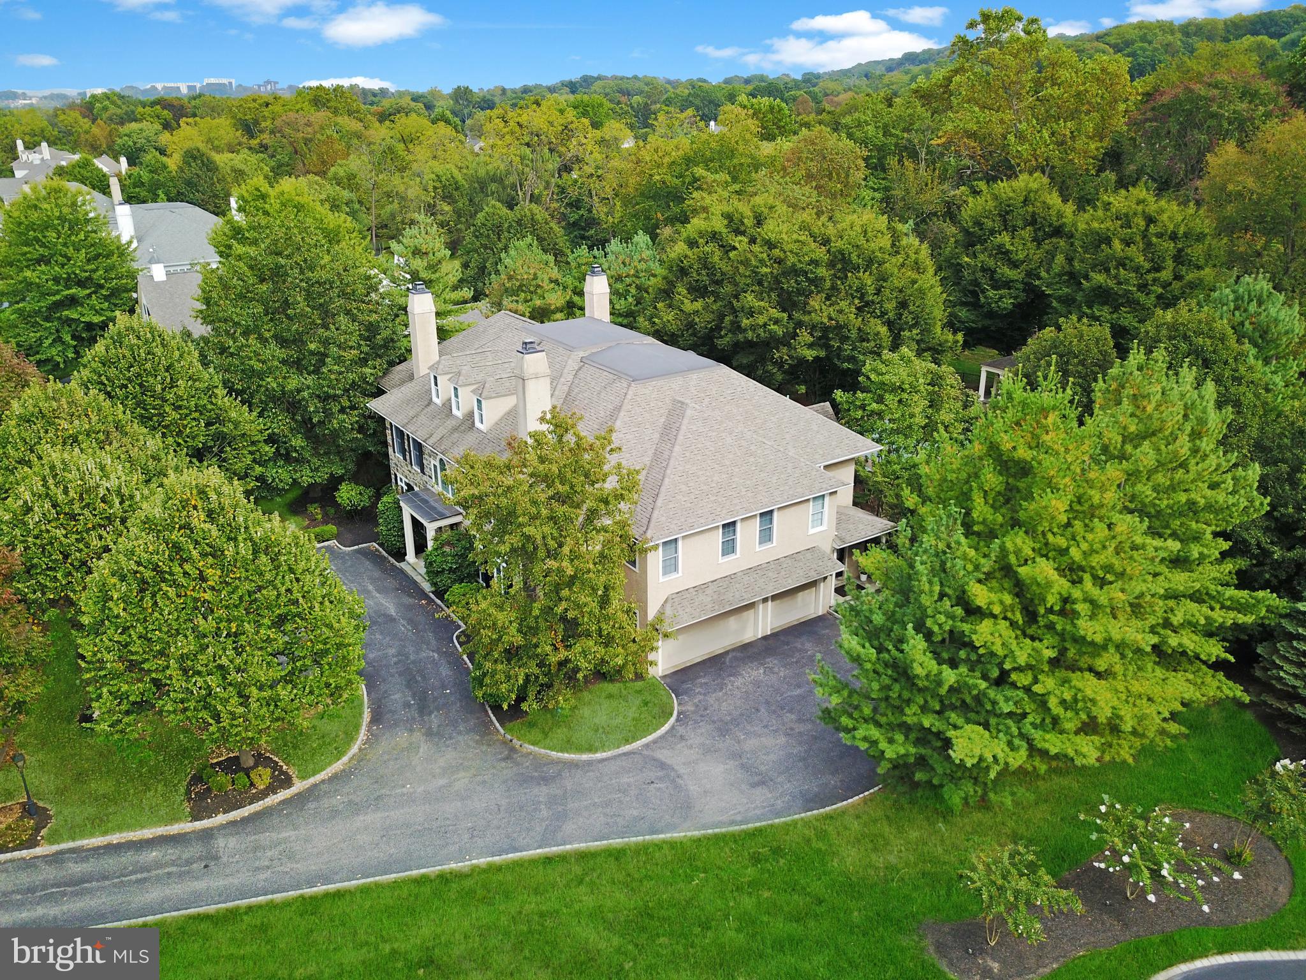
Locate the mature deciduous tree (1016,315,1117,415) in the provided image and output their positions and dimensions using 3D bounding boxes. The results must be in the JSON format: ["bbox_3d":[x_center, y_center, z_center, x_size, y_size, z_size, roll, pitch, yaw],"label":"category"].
[{"bbox_3d":[27.832,-7.715,65.685,6.370,7.550,6.370,0,22,0],"label":"mature deciduous tree"}]

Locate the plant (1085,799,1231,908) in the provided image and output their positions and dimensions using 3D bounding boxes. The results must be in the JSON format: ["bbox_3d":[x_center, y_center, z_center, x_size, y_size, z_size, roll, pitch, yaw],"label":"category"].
[{"bbox_3d":[14.161,10.408,27.889,3.720,2.690,3.430,0,22,0],"label":"plant"}]

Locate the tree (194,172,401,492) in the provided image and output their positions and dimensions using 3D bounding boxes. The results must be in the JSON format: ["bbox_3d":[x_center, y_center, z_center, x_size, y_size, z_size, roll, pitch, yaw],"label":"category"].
[{"bbox_3d":[-19.698,-8.765,55.721,11.170,17.050,11.170,0,22,0],"label":"tree"}]

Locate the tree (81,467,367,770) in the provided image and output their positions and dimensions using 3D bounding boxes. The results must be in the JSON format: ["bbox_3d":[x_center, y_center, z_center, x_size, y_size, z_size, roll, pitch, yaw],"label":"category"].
[{"bbox_3d":[-13.970,4.611,32.727,8.558,11.030,8.558,0,22,0],"label":"tree"}]

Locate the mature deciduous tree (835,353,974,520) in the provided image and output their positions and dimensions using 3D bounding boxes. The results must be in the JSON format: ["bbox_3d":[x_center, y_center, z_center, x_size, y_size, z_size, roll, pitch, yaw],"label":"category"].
[{"bbox_3d":[13.753,-3.088,54.304,7.396,9.460,7.396,0,22,0],"label":"mature deciduous tree"}]

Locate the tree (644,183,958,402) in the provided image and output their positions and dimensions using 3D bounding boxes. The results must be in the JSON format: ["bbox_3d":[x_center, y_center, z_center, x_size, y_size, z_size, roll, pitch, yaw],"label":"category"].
[{"bbox_3d":[10.898,-14.293,73.699,22.222,16.078,19.556,0,22,0],"label":"tree"}]

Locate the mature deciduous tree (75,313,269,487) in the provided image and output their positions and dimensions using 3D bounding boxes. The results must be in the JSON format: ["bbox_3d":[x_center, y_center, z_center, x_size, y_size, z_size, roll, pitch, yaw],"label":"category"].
[{"bbox_3d":[-24.010,-3.206,49.528,8.820,11.470,8.820,0,22,0],"label":"mature deciduous tree"}]

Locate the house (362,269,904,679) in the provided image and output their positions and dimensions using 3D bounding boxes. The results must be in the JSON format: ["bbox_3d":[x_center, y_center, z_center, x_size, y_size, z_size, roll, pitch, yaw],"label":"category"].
[{"bbox_3d":[-2.201,-3.217,50.959,21.007,12.188,26.259,-14,26,-32],"label":"house"}]

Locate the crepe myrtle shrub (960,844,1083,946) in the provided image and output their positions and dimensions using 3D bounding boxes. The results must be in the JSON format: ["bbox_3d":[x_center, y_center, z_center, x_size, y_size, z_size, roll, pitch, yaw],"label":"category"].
[{"bbox_3d":[9.653,11.115,26.167,3.040,2.690,2.940,0,22,0],"label":"crepe myrtle shrub"}]

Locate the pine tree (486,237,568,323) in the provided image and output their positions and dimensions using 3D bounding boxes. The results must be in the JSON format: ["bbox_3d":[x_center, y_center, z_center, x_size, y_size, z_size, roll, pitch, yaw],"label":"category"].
[{"bbox_3d":[-9.016,-11.288,68.457,6.170,12.050,6.170,0,22,0],"label":"pine tree"}]

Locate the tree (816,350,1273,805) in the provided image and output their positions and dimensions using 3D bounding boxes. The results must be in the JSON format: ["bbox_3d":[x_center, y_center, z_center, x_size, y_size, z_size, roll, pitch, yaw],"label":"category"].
[{"bbox_3d":[13.426,2.180,33.942,15.190,13.330,10.780,0,22,0],"label":"tree"}]

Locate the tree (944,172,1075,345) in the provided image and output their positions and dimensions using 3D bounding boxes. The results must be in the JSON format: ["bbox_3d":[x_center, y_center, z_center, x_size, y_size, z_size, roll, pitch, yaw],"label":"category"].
[{"bbox_3d":[32.457,-20.688,90.128,11.085,15.873,11.085,0,22,0],"label":"tree"}]

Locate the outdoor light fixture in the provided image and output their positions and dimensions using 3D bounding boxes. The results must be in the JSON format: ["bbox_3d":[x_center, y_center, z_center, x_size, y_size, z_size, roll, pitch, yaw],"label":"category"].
[{"bbox_3d":[-20.458,9.578,31.875,0.416,2.428,0.416,0,22,0],"label":"outdoor light fixture"}]

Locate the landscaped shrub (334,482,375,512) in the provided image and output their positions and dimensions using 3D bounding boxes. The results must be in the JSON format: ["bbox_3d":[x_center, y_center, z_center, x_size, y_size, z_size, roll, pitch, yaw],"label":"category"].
[{"bbox_3d":[-16.784,0.539,55.336,2.153,2.017,2.153,0,22,0],"label":"landscaped shrub"}]

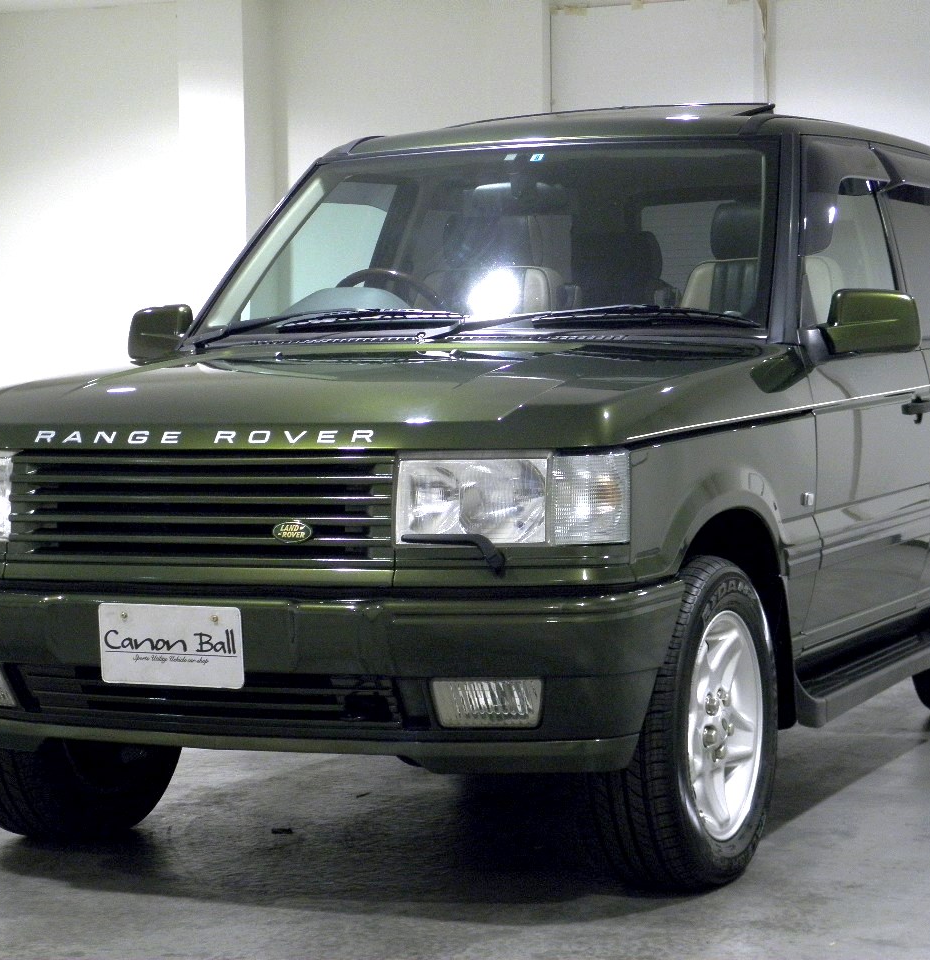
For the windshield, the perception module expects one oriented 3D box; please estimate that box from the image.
[{"bbox_3d":[0.090,-0.632,6.428,1.530,0.090,0.700,0,47,25],"label":"windshield"}]

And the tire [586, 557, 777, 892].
[{"bbox_3d":[0.463,0.520,5.464,0.265,0.725,0.734,1,3,25],"label":"tire"}]

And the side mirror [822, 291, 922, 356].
[{"bbox_3d":[0.981,-0.378,6.055,0.247,0.168,0.130,1,3,25],"label":"side mirror"}]

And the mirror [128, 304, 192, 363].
[{"bbox_3d":[-0.819,-0.394,6.888,0.247,0.168,0.130,1,3,25],"label":"mirror"}]

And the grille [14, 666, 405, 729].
[{"bbox_3d":[-0.531,0.436,5.109,0.940,0.115,0.090,0,3,25],"label":"grille"}]

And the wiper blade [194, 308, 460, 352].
[{"bbox_3d":[-0.361,-0.388,6.417,0.825,0.097,0.100,1,3,25],"label":"wiper blade"}]

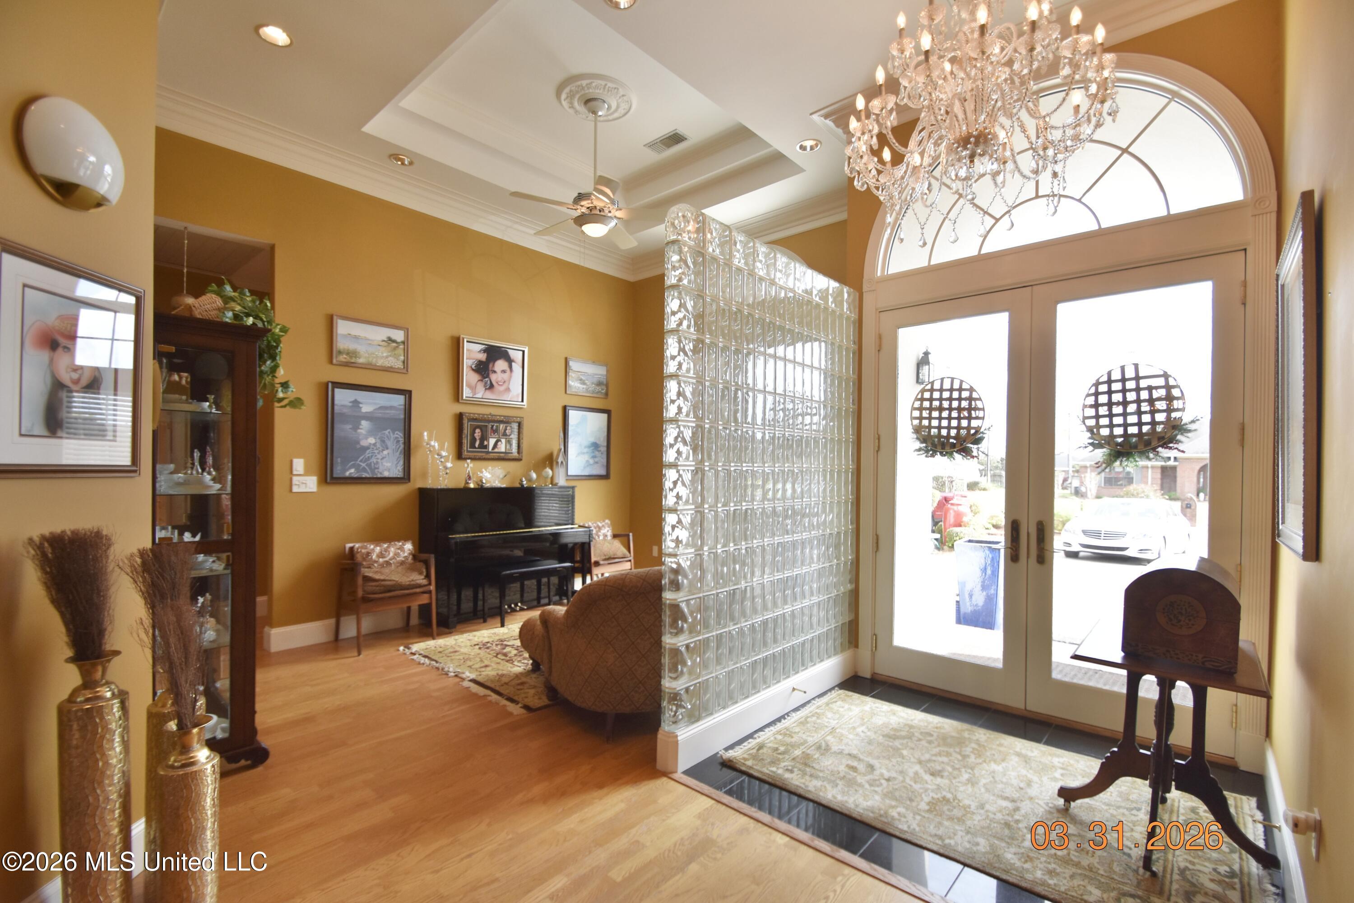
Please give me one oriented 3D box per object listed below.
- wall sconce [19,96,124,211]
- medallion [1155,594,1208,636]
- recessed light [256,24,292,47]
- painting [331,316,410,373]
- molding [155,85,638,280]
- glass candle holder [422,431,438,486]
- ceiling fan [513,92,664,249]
[{"bbox_3d":[-1.719,-0.858,1.650,0.095,0.305,0.285,1,-1,-1],"label":"wall sconce"},{"bbox_3d":[1.796,0.584,2.009,0.137,0.142,0.012,0,-1,41],"label":"medallion"},{"bbox_3d":[-2.298,-2.371,3.217,0.200,0.050,0.200,0,-1,43],"label":"recessed light"},{"bbox_3d":[-2.416,-0.836,4.466,0.030,0.372,0.555,1,-1,43],"label":"painting"},{"bbox_3d":[-1.862,-2.096,4.961,0.150,0.200,4.100,1,-1,43],"label":"molding"},{"bbox_3d":[-2.195,0.073,5.022,0.135,0.485,0.135,2,-2,-44],"label":"glass candle holder"},{"bbox_3d":[-0.625,-2.181,4.320,1.300,1.070,1.300,0,-1,43],"label":"ceiling fan"}]

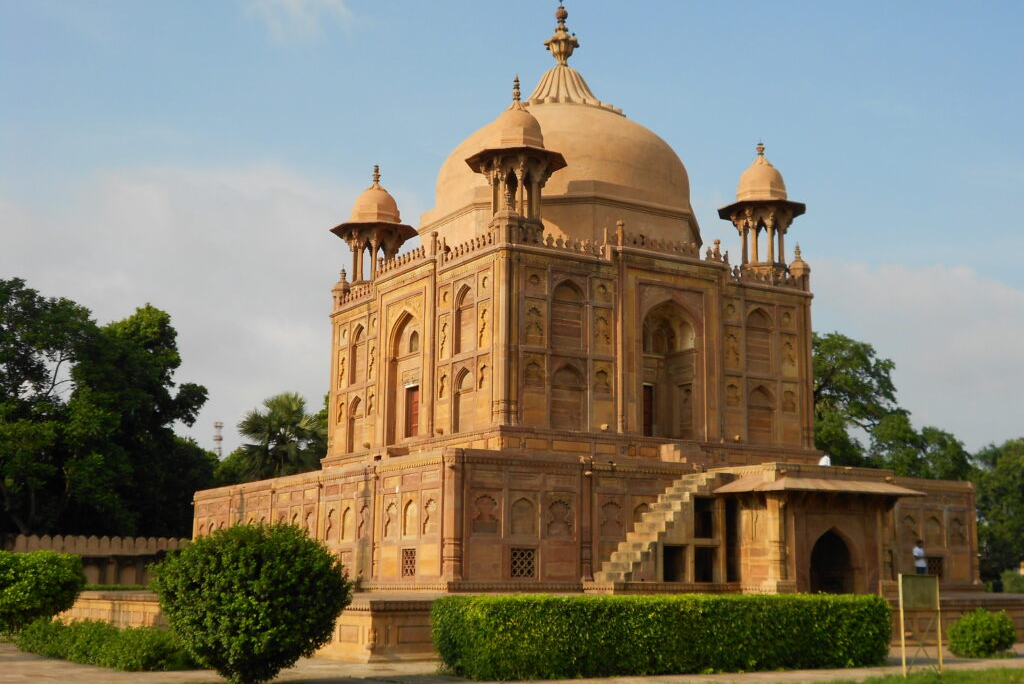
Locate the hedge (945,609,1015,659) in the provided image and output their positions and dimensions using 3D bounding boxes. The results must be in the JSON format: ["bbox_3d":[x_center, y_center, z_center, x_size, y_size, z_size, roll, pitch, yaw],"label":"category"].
[{"bbox_3d":[10.805,6.651,29.404,1.520,1.140,1.450,-3,-11,19],"label":"hedge"}]

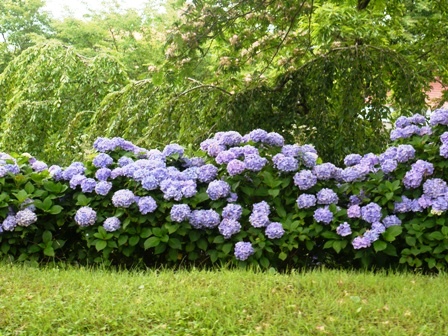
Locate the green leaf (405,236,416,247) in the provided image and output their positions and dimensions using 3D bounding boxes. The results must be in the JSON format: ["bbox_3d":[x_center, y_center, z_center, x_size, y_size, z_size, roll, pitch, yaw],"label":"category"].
[{"bbox_3d":[1.370,0.540,6.250,0.080,0.077,0.050,0,5,0],"label":"green leaf"}]

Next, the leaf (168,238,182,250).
[{"bbox_3d":[-0.386,0.609,6.800,0.106,0.105,0.045,0,-24,0],"label":"leaf"}]

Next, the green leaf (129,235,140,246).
[{"bbox_3d":[-0.681,0.554,6.500,0.087,0.087,0.060,-1,5,-6],"label":"green leaf"}]

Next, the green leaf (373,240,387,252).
[{"bbox_3d":[1.202,0.607,6.600,0.103,0.102,0.045,0,-24,0],"label":"green leaf"}]

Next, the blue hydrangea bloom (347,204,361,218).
[{"bbox_3d":[1.050,0.353,6.900,0.105,0.105,0.110,0,4,0],"label":"blue hydrangea bloom"}]

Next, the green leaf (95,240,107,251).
[{"bbox_3d":[-0.990,0.622,6.850,0.091,0.088,0.045,0,-24,0],"label":"green leaf"}]

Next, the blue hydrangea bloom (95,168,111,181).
[{"bbox_3d":[-0.996,0.054,7.050,0.128,0.103,0.130,0,5,0],"label":"blue hydrangea bloom"}]

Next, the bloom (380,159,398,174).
[{"bbox_3d":[1.359,-0.014,7.020,0.139,0.123,0.132,1,5,11],"label":"bloom"}]

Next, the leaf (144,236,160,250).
[{"bbox_3d":[-0.573,0.605,6.850,0.128,0.104,0.090,0,4,0],"label":"leaf"}]

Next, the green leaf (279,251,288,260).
[{"bbox_3d":[0.470,0.691,6.750,0.067,0.071,0.040,0,5,0],"label":"green leaf"}]

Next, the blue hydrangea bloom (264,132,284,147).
[{"bbox_3d":[0.434,-0.245,7.350,0.167,0.125,0.159,0,6,0],"label":"blue hydrangea bloom"}]

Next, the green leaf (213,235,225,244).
[{"bbox_3d":[-0.040,0.578,6.900,0.089,0.073,0.070,0,4,0],"label":"green leaf"}]

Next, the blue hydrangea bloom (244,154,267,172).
[{"bbox_3d":[0.260,-0.042,7.100,0.179,0.136,0.160,0,4,0],"label":"blue hydrangea bloom"}]

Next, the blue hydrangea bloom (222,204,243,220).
[{"bbox_3d":[0.069,0.362,6.950,0.163,0.130,0.158,0,4,0],"label":"blue hydrangea bloom"}]

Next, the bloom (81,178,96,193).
[{"bbox_3d":[-1.127,0.148,7.120,0.133,0.120,0.126,-1,5,-9],"label":"bloom"}]

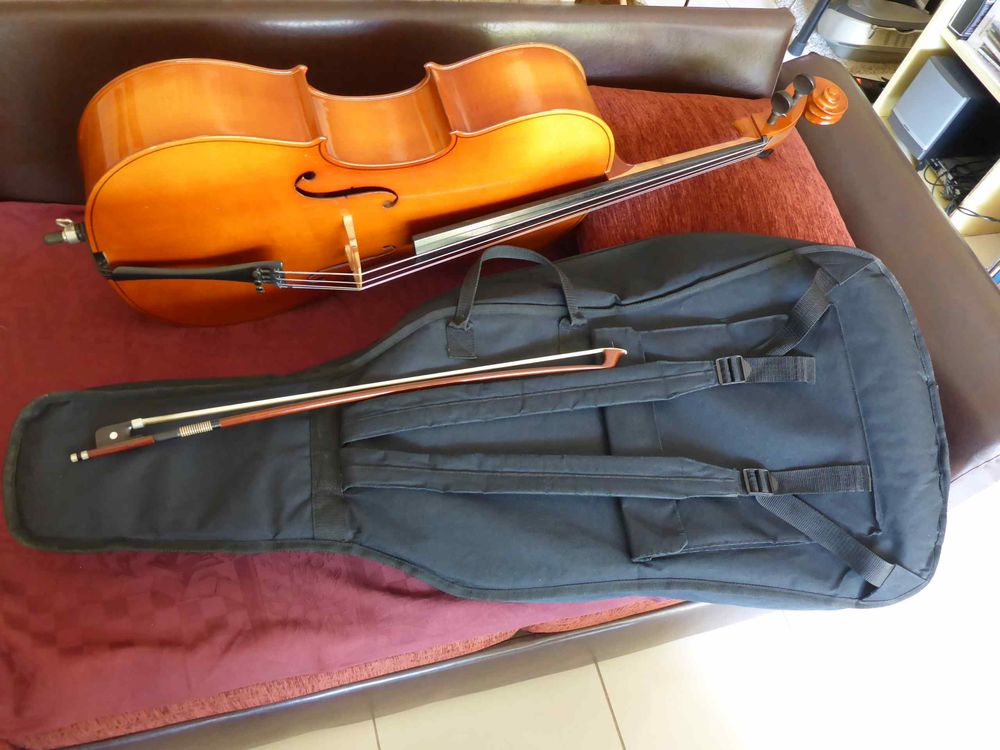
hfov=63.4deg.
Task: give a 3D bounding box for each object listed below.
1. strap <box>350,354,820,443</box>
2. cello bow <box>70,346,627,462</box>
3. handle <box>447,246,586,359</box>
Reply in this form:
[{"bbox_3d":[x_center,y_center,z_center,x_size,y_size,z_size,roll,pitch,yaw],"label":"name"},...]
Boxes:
[{"bbox_3d":[0.128,0.019,1.125,0.680,0.029,0.075,-6,59,-12],"label":"strap"},{"bbox_3d":[-0.169,0.026,1.056,0.721,0.014,0.043,-10,60,-13],"label":"cello bow"},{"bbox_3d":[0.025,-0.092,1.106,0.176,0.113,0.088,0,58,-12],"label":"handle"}]

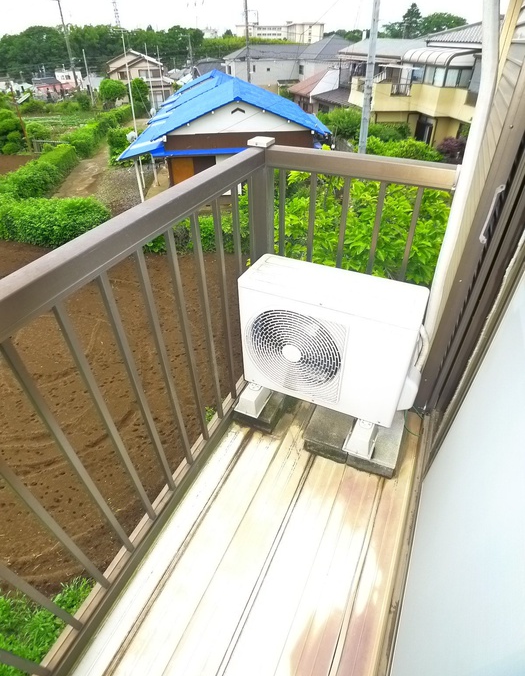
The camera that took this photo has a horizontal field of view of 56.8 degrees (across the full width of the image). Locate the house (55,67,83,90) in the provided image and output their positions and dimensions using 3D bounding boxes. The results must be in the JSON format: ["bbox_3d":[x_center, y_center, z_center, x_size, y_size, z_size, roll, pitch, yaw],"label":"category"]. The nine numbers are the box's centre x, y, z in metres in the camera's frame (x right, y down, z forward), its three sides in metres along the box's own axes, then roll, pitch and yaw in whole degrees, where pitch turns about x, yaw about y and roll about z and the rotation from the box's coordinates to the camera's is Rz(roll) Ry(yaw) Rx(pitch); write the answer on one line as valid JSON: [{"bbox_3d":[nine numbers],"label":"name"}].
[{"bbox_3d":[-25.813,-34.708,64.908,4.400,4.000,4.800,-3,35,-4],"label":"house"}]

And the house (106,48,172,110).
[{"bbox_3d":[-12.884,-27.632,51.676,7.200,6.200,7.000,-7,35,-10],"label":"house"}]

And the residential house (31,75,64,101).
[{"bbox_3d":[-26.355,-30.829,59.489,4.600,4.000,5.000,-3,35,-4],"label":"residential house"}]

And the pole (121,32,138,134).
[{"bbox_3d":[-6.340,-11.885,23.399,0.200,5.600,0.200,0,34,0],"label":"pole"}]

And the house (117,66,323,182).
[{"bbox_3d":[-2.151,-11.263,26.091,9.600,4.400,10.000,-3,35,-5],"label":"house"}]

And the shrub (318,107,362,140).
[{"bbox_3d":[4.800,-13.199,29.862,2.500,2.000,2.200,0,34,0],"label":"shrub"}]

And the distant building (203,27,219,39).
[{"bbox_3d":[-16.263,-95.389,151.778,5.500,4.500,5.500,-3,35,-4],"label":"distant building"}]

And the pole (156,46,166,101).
[{"bbox_3d":[-8.636,-22.530,41.495,0.250,4.600,0.250,0,34,0],"label":"pole"}]

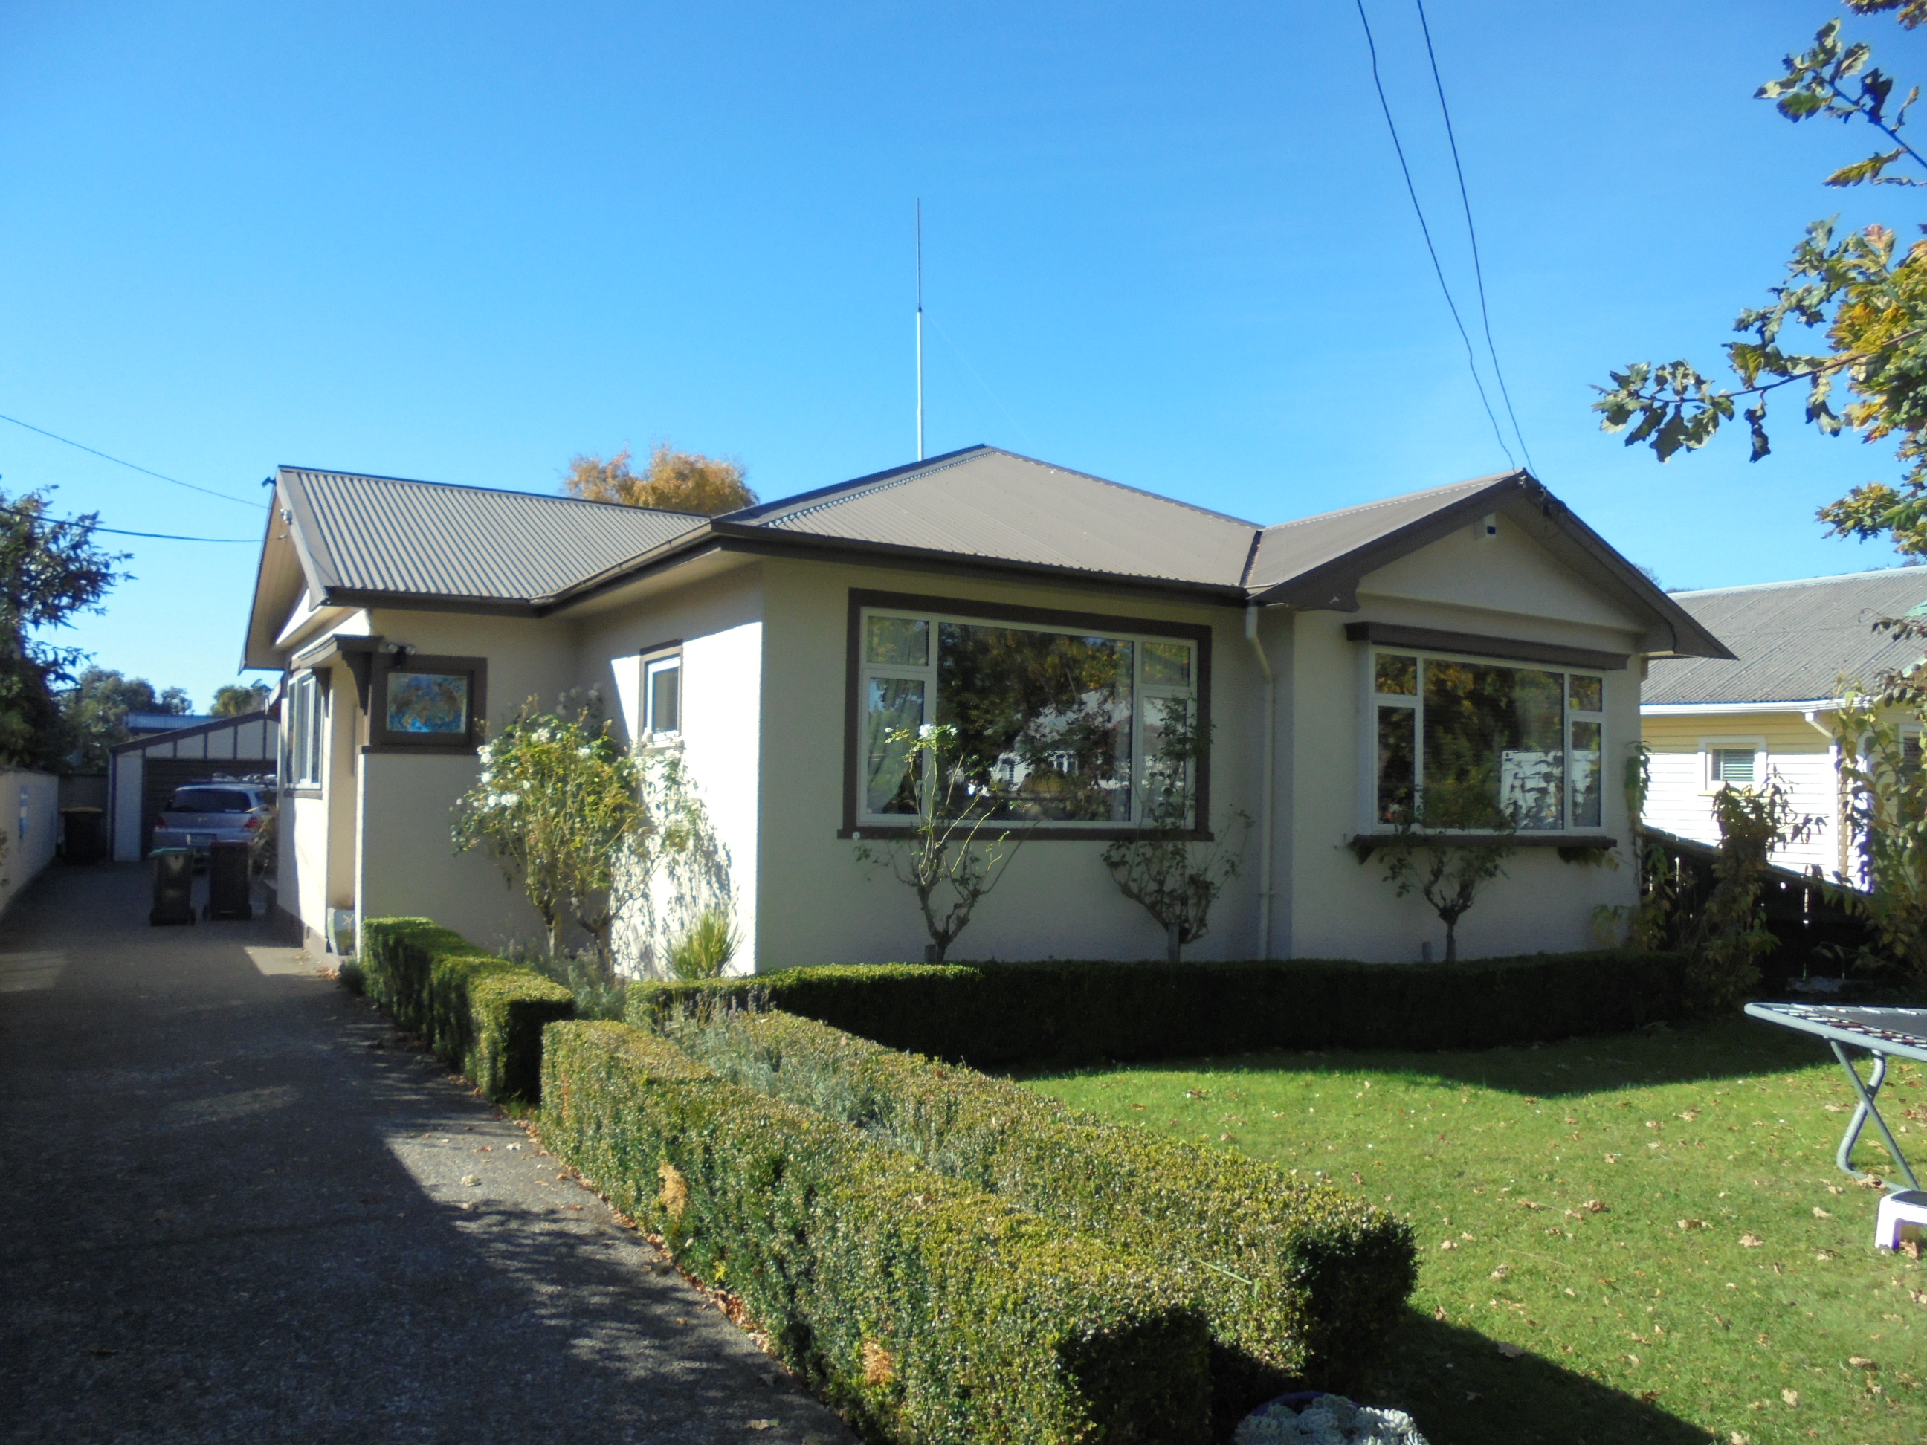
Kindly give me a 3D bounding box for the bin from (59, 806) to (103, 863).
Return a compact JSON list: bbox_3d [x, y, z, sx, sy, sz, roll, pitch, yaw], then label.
[{"bbox_3d":[-16.916,2.169,27.800,0.720,1.070,0.600,3,-3,-30],"label":"bin"}]

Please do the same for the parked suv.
[{"bbox_3d":[-14.632,2.039,28.550,1.780,1.660,4.400,2,-3,-21],"label":"parked suv"}]

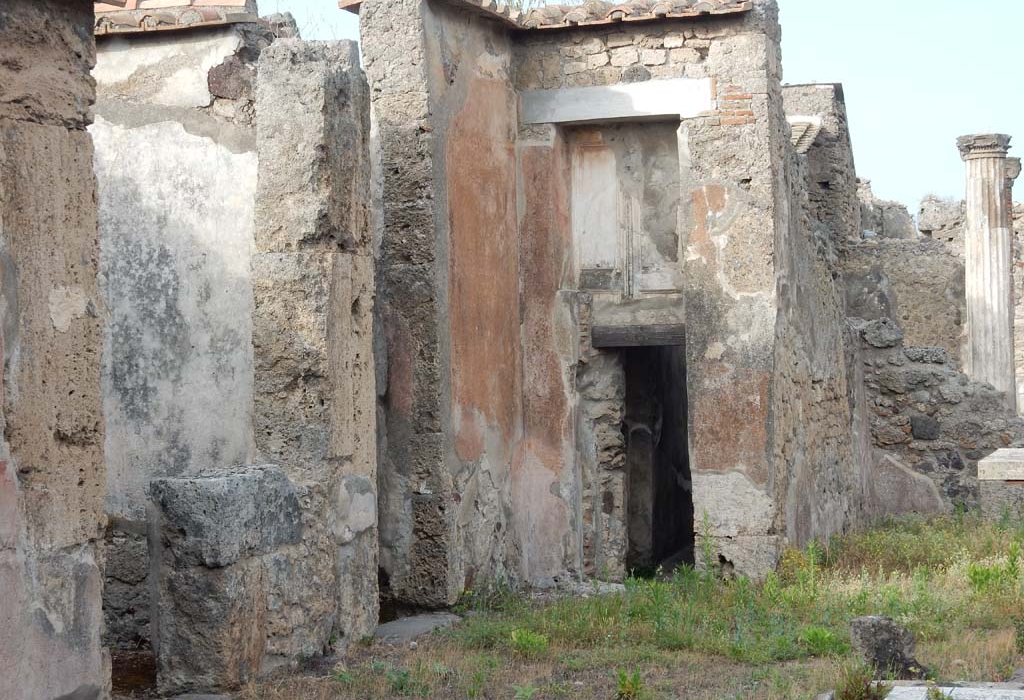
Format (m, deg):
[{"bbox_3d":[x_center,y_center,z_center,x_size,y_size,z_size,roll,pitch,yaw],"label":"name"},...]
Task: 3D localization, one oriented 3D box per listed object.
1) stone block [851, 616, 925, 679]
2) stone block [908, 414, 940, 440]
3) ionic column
[{"bbox_3d":[1.957,1.541,10.900,0.360,0.315,0.300,-1,0,17],"label":"stone block"},{"bbox_3d":[3.990,0.749,20.300,0.295,0.250,0.220,-1,0,17],"label":"stone block"},{"bbox_3d":[5.794,-0.479,25.488,0.660,4.300,0.660,-1,0,17],"label":"ionic column"}]

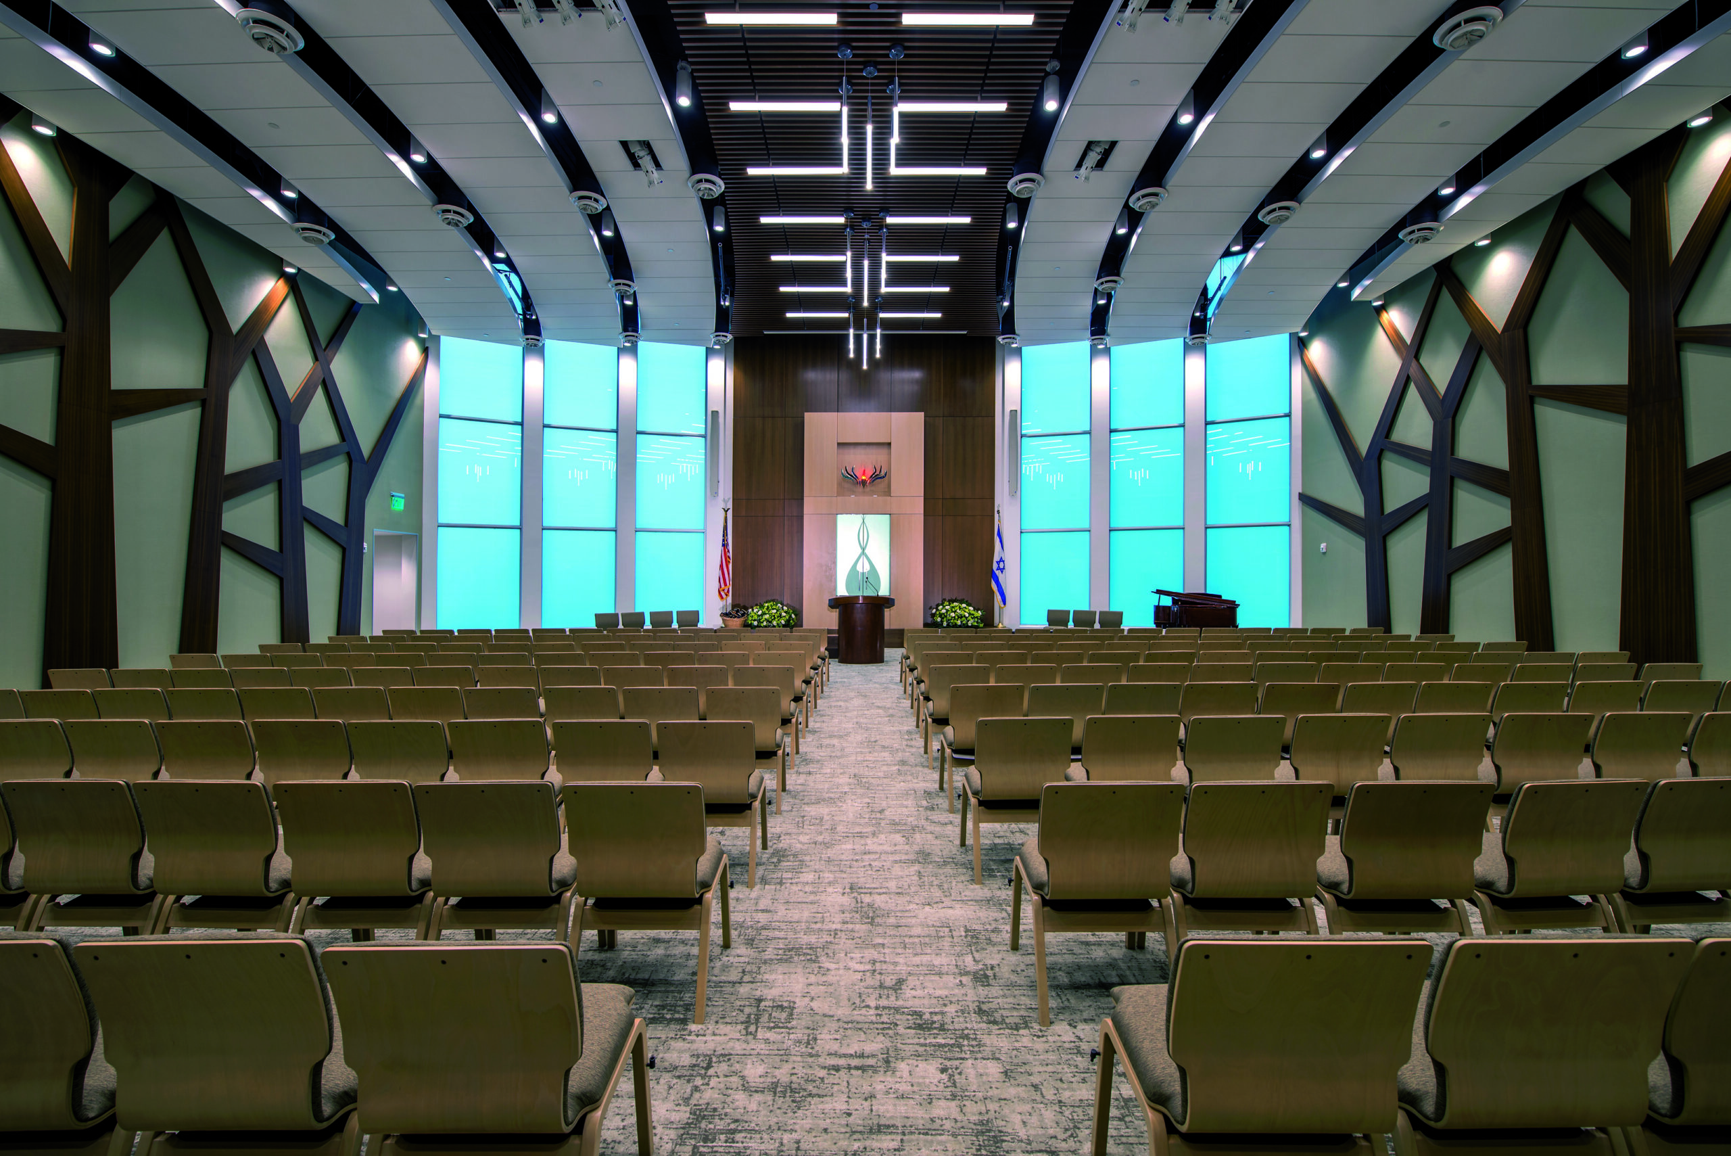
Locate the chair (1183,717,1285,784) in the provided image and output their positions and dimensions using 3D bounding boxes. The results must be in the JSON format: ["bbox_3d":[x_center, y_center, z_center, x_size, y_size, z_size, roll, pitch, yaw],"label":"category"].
[{"bbox_3d":[1.896,1.115,3.659,0.498,0.830,0.533,0,0,0],"label":"chair"}]

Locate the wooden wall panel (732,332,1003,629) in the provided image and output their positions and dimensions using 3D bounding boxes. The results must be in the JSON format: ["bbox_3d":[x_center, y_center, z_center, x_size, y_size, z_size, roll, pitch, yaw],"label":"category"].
[{"bbox_3d":[-0.040,-2.164,15.250,5.969,6.563,0.221,0,0,0],"label":"wooden wall panel"}]

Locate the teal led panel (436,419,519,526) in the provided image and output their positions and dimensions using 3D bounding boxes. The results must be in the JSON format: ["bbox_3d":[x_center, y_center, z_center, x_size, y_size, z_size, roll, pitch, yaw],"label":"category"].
[{"bbox_3d":[-7.840,-2.155,13.780,1.470,2.150,0.080,0,0,-30],"label":"teal led panel"}]

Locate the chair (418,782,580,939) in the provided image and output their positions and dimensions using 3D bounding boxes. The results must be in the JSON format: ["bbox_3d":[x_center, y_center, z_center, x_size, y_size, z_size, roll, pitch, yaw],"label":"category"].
[{"bbox_3d":[-1.305,1.123,2.560,0.515,0.835,0.550,0,0,0],"label":"chair"}]

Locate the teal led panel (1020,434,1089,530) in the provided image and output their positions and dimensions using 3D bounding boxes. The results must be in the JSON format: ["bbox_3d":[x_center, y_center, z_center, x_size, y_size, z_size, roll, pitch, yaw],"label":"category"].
[{"bbox_3d":[4.310,-2.155,15.260,1.500,2.150,0.080,0,0,19],"label":"teal led panel"}]

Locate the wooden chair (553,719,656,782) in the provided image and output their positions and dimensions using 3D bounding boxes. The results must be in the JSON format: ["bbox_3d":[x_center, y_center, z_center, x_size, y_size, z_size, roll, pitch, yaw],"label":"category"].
[{"bbox_3d":[-1.298,1.115,3.554,0.498,0.830,0.533,0,0,0],"label":"wooden chair"}]

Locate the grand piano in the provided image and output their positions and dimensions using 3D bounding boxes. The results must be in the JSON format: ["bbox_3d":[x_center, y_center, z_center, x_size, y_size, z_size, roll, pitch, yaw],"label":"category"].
[{"bbox_3d":[6.537,0.886,13.287,1.510,1.288,1.611,0,0,26],"label":"grand piano"}]

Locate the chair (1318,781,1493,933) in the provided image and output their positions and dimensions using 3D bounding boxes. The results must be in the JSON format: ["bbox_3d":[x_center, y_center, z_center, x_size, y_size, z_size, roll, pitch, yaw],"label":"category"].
[{"bbox_3d":[1.880,1.123,2.550,0.515,0.835,0.550,0,0,-2],"label":"chair"}]

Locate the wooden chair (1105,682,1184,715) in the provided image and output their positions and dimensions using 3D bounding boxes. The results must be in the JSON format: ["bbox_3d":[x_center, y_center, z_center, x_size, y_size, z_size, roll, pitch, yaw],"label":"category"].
[{"bbox_3d":[1.851,1.115,4.693,0.498,0.830,0.533,0,0,0],"label":"wooden chair"}]

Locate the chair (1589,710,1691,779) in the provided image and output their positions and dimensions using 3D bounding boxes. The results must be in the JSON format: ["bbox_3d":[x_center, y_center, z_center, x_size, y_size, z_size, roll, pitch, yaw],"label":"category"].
[{"bbox_3d":[3.956,1.109,3.661,0.500,0.830,0.550,0,0,-3],"label":"chair"}]

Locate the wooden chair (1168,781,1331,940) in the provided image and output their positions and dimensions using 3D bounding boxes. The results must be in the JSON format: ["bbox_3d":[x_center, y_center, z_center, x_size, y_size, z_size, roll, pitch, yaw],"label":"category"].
[{"bbox_3d":[1.339,1.108,2.518,0.500,0.830,0.550,0,0,1],"label":"wooden chair"}]

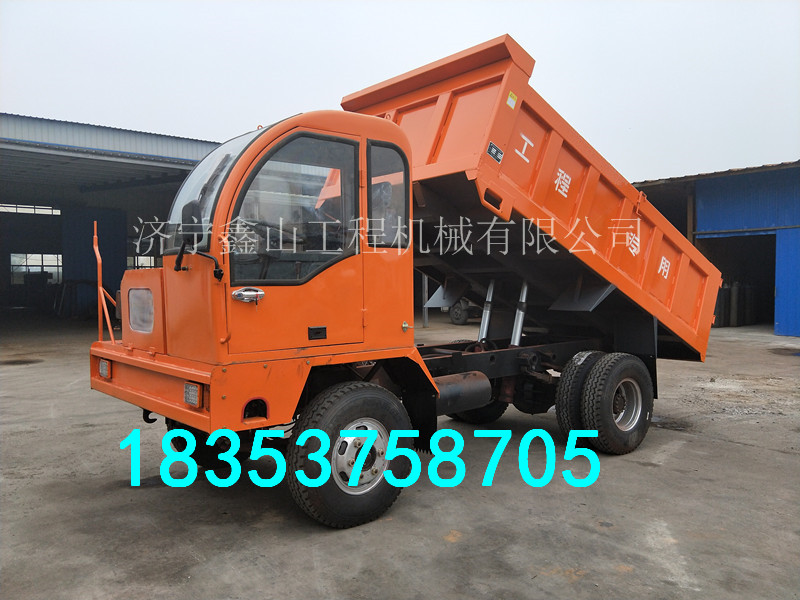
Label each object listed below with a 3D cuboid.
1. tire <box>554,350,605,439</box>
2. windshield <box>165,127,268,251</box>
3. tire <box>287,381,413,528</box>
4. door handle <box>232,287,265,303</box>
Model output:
[{"bbox_3d":[1.702,0.889,5.208,0.850,0.850,0.240,-1,1,-43],"label":"tire"},{"bbox_3d":[-0.870,-0.579,2.917,0.460,0.740,0.560,-1,1,-43],"label":"windshield"},{"bbox_3d":[-0.277,0.926,3.504,0.850,0.850,0.240,-1,1,-43],"label":"tire"},{"bbox_3d":[-0.748,-0.027,2.860,0.178,0.077,0.056,-1,2,-41],"label":"door handle"}]

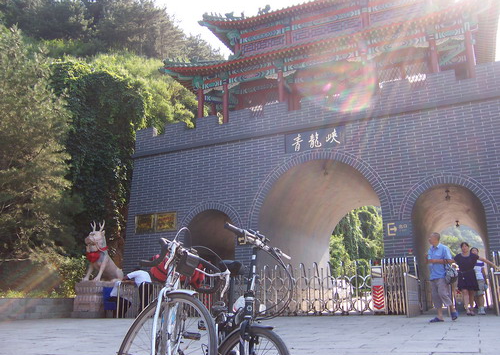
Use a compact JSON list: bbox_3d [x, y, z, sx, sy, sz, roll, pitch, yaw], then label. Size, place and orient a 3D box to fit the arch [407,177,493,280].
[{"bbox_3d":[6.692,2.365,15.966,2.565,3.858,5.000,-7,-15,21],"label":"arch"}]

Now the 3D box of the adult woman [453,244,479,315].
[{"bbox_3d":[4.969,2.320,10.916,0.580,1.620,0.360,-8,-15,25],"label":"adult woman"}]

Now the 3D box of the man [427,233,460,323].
[{"bbox_3d":[3.659,1.926,9.181,0.480,1.670,0.520,6,-16,-29],"label":"man"}]

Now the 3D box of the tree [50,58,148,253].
[{"bbox_3d":[-6.070,-0.521,19.100,3.400,8.300,3.000,-7,-15,22],"label":"tree"}]

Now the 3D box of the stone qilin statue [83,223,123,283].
[{"bbox_3d":[-4.703,2.360,15.200,0.680,1.930,1.120,-10,-16,30],"label":"stone qilin statue"}]

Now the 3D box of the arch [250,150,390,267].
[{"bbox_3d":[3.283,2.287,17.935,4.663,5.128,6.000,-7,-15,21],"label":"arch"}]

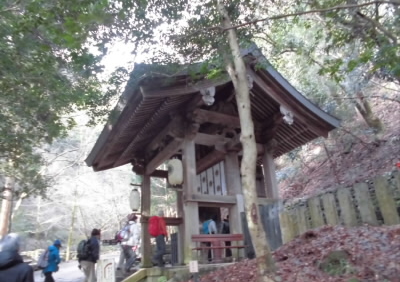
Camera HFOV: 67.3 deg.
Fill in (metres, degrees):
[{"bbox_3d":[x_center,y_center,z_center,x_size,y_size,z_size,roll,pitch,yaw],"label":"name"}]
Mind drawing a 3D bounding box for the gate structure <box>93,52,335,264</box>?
[{"bbox_3d":[0.122,1.134,10.772,7.078,5.995,6.903,8,-24,-27],"label":"gate structure"}]

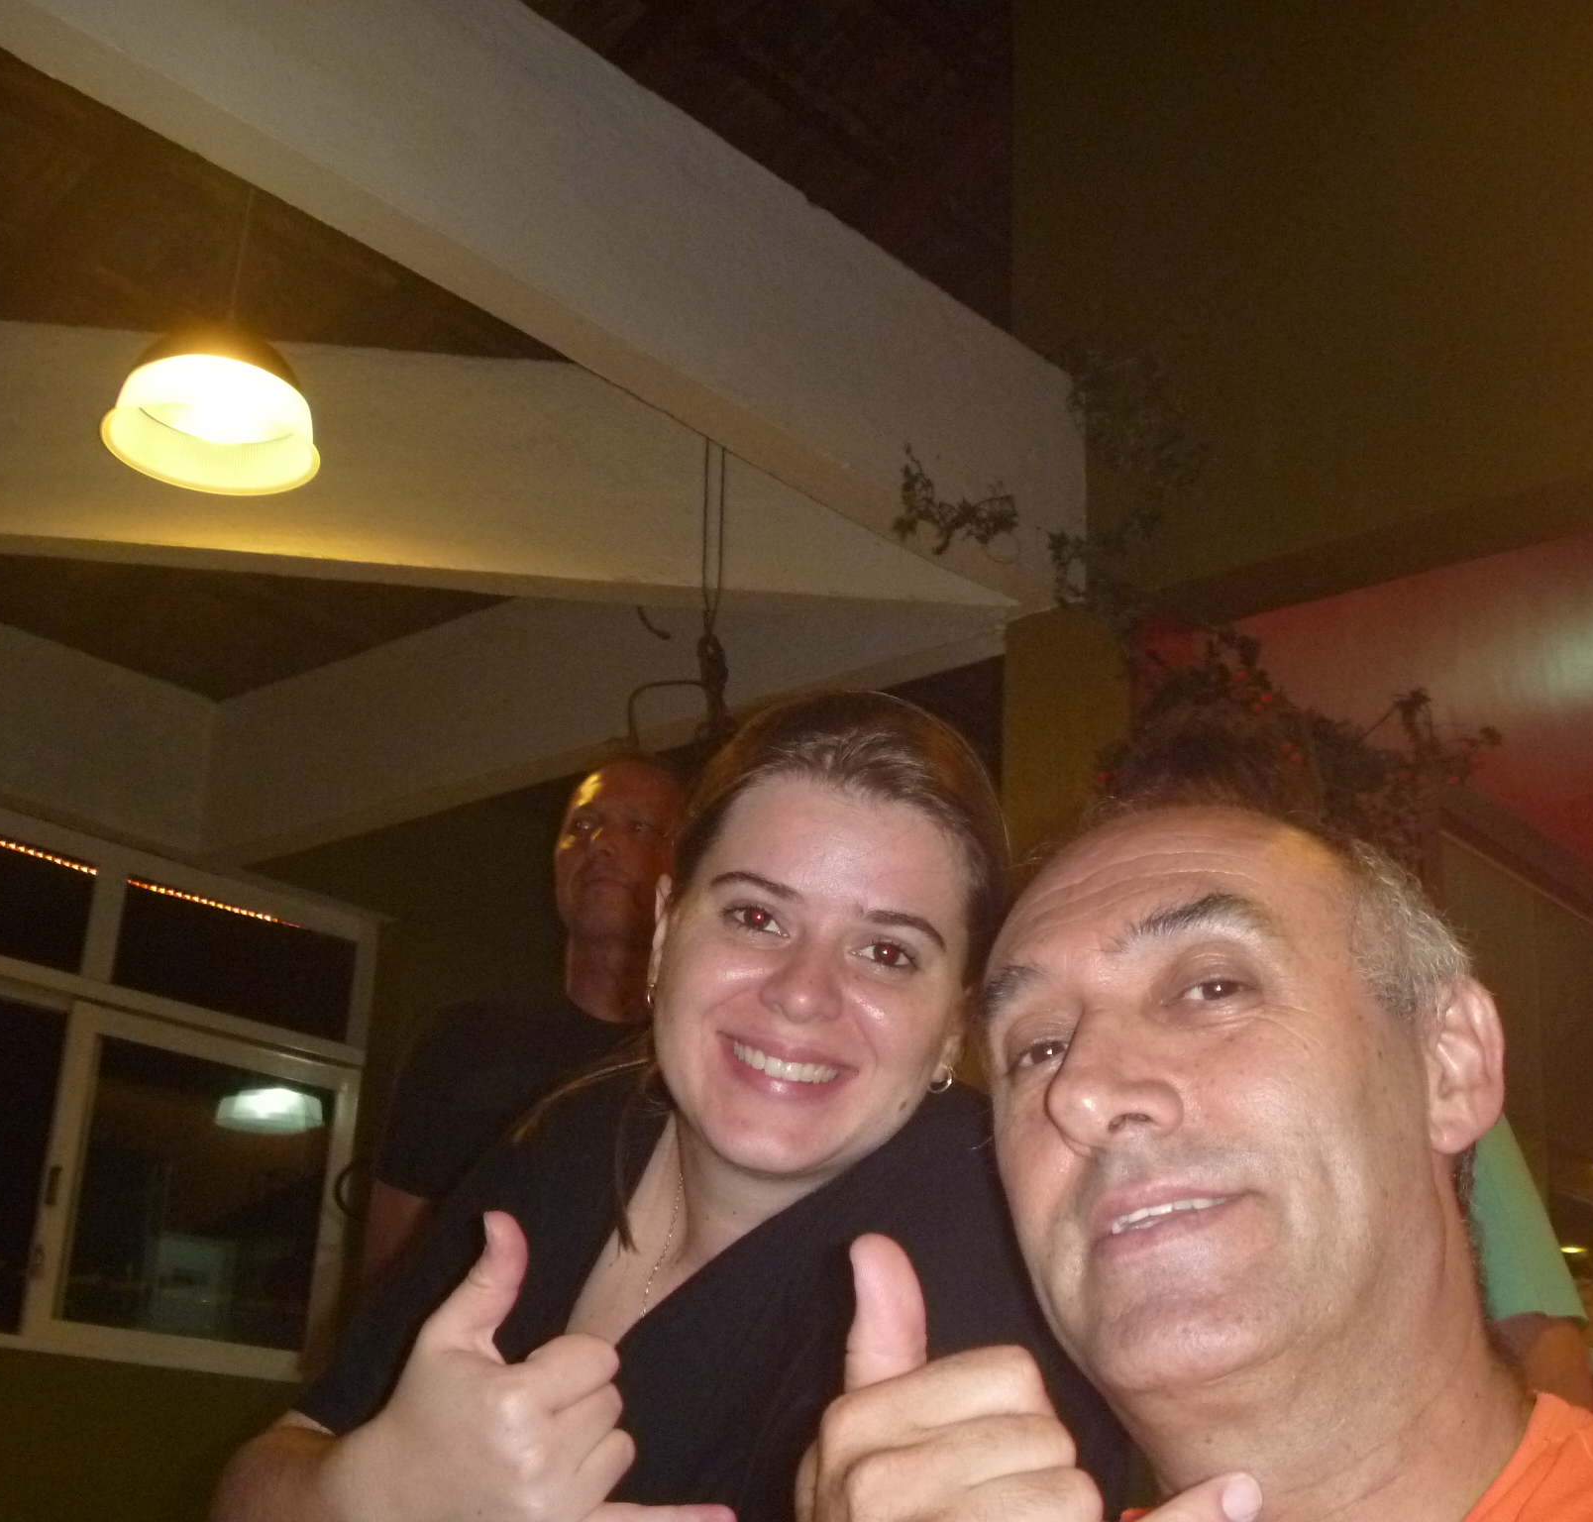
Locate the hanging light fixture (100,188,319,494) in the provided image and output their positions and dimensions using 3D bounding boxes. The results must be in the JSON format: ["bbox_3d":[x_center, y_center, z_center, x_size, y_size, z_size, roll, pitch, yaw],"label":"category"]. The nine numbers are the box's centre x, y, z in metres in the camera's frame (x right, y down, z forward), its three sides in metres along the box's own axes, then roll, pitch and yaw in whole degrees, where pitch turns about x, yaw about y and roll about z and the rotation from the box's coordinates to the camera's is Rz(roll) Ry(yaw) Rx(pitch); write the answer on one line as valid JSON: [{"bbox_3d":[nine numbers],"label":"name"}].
[{"bbox_3d":[-0.803,-0.636,2.925,0.308,0.426,0.308,3,-21,0],"label":"hanging light fixture"}]

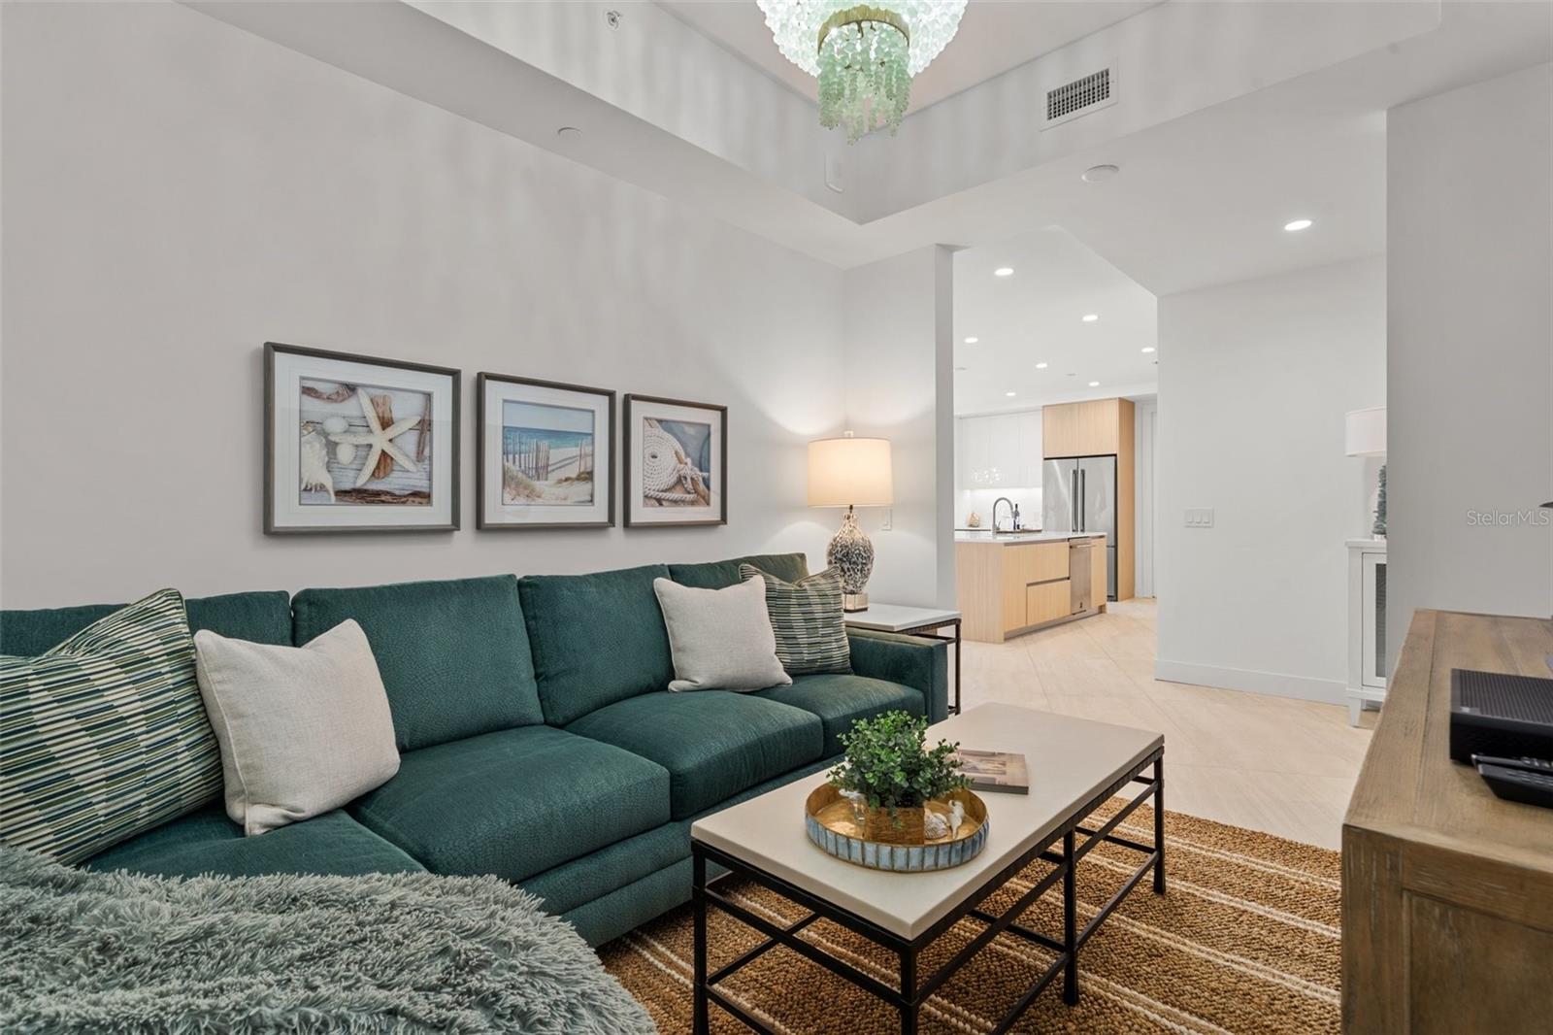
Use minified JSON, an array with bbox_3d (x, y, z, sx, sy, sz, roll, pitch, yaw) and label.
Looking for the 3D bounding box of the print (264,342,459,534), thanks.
[{"bbox_3d":[-1.344,-0.238,2.287,0.034,0.579,0.563,0,0,44],"label":"print"}]

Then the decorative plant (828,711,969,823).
[{"bbox_3d":[0.250,0.516,1.459,0.286,0.226,0.291,0,0,44],"label":"decorative plant"}]

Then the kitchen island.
[{"bbox_3d":[2.510,0.625,7.184,0.924,0.913,2.442,0,0,44],"label":"kitchen island"}]

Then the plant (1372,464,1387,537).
[{"bbox_3d":[3.181,-0.094,3.566,0.148,0.429,0.148,0,0,44],"label":"plant"}]

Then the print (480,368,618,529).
[{"bbox_3d":[-0.894,-0.244,2.746,0.034,0.580,0.569,0,0,44],"label":"print"}]

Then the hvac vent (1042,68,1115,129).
[{"bbox_3d":[1.181,-1.663,2.714,0.302,0.165,0.028,0,0,44],"label":"hvac vent"}]

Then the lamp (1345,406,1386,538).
[{"bbox_3d":[3.247,-0.232,3.640,0.380,0.710,0.380,0,0,44],"label":"lamp"}]

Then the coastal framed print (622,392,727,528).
[{"bbox_3d":[-0.451,-0.248,3.198,0.034,0.575,0.564,0,0,44],"label":"coastal framed print"}]

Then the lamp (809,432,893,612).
[{"bbox_3d":[0.399,0.021,3.707,0.451,0.953,0.451,0,0,0],"label":"lamp"}]

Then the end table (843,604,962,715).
[{"bbox_3d":[0.512,0.794,3.587,0.671,0.594,0.611,0,0,44],"label":"end table"}]

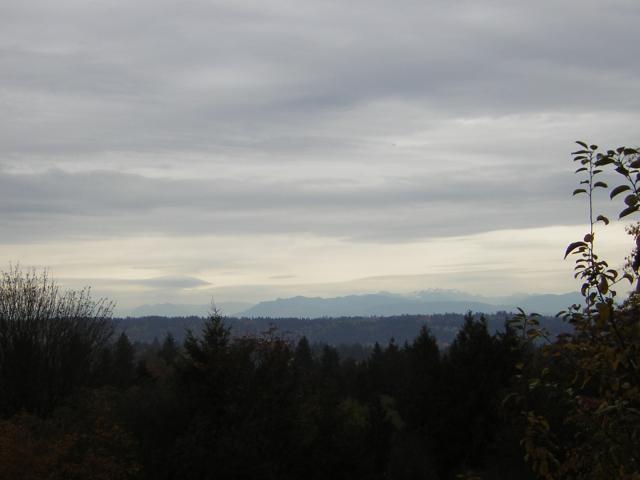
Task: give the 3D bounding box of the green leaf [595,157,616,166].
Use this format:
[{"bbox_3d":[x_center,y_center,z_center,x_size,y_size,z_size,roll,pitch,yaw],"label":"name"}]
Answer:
[{"bbox_3d":[0.967,-0.265,4.400,0.074,0.030,0.042,-12,0,-14],"label":"green leaf"}]

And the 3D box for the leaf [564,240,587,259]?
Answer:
[{"bbox_3d":[0.888,0.033,4.500,0.092,0.036,0.045,-28,4,-14],"label":"leaf"}]

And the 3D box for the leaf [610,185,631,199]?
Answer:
[{"bbox_3d":[1.022,-0.165,4.400,0.077,0.034,0.042,-28,4,-14],"label":"leaf"}]

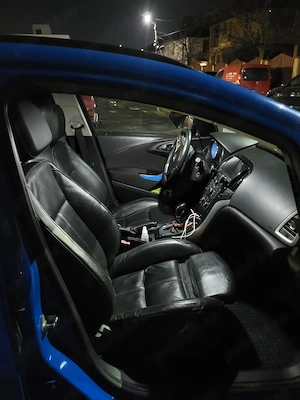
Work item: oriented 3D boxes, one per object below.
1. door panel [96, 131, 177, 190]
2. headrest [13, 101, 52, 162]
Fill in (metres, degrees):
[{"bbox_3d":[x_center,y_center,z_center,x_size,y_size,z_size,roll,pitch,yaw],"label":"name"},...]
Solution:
[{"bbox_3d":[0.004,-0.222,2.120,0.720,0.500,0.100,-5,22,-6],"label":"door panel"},{"bbox_3d":[-0.397,-0.227,0.965,0.110,0.180,0.250,-20,23,0],"label":"headrest"}]

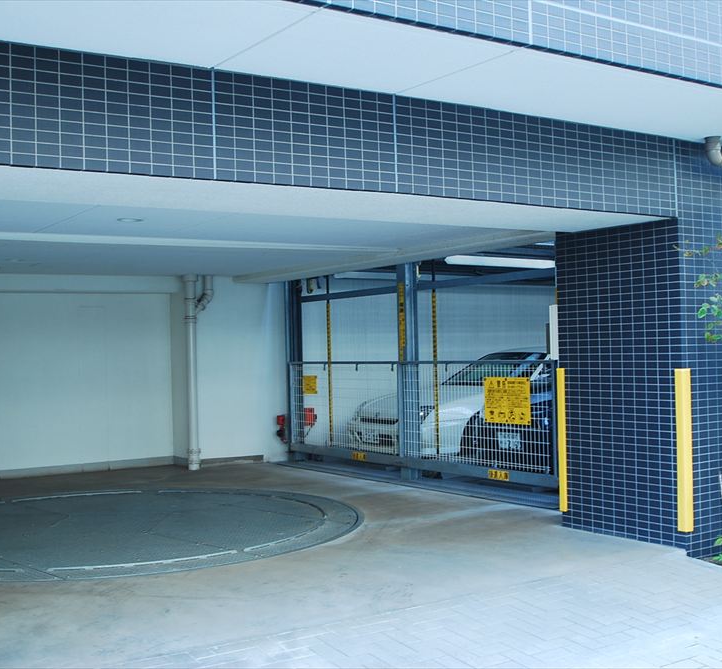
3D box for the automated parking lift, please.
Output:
[{"bbox_3d":[0.426,0.352,9.870,0.280,2.140,4.580,-1,-1,-33],"label":"automated parking lift"}]

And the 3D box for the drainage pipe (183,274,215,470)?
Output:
[{"bbox_3d":[-1.799,0.422,11.142,0.380,2.165,0.160,-1,-1,-33],"label":"drainage pipe"}]

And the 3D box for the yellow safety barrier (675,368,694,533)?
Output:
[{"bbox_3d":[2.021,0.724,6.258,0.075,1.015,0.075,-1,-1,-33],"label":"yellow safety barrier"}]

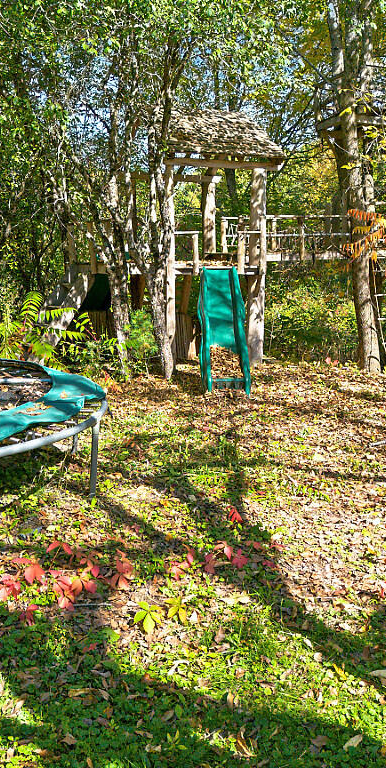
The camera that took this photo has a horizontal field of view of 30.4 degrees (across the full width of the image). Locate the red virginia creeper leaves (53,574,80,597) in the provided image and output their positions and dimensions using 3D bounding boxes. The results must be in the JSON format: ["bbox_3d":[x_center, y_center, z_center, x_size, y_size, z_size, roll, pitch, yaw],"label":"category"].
[{"bbox_3d":[-0.645,1.032,3.619,0.126,0.074,0.119,-3,14,-11],"label":"red virginia creeper leaves"}]

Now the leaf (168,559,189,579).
[{"bbox_3d":[-0.109,1.389,5.346,0.161,0.070,0.179,0,13,-1],"label":"leaf"}]

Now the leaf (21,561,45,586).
[{"bbox_3d":[-0.833,0.990,3.710,0.119,0.094,0.113,-3,14,-13],"label":"leaf"}]

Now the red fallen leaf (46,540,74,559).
[{"bbox_3d":[-0.735,0.912,3.911,0.147,0.054,0.115,-3,14,-11],"label":"red fallen leaf"}]

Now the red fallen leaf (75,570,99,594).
[{"bbox_3d":[-0.541,1.017,3.639,0.117,0.080,0.111,-2,14,-9],"label":"red fallen leaf"}]

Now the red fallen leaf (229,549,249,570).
[{"bbox_3d":[0.256,0.965,3.903,0.104,0.085,0.099,1,13,4],"label":"red fallen leaf"}]

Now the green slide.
[{"bbox_3d":[0.367,-0.736,8.689,0.530,1.220,2.050,0,13,-2],"label":"green slide"}]

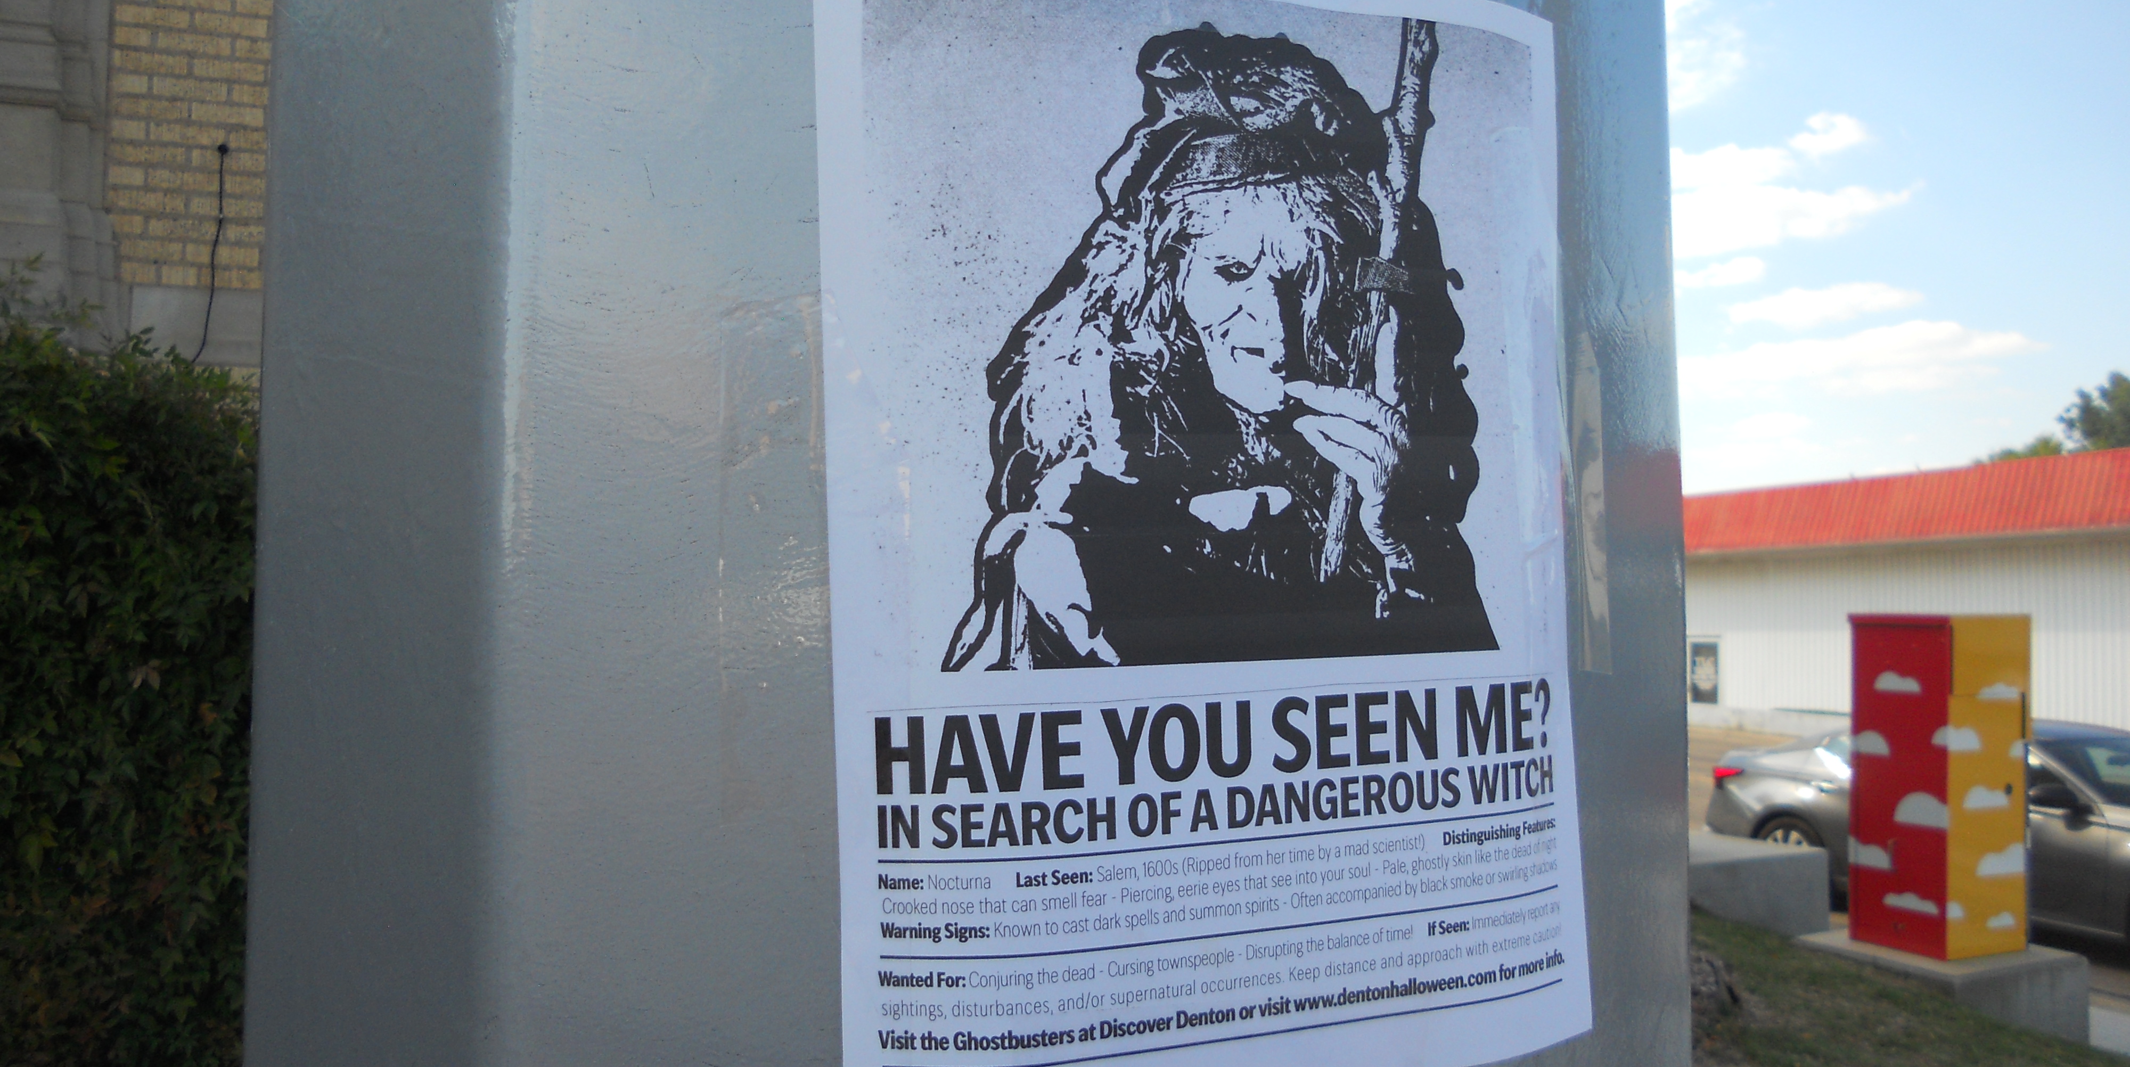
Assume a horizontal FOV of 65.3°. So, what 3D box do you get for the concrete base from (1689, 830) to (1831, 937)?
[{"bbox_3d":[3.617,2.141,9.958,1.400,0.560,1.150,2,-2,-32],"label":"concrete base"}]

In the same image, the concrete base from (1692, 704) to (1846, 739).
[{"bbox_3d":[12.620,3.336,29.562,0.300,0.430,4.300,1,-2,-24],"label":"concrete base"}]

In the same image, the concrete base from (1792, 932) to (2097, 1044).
[{"bbox_3d":[4.667,2.446,8.884,1.044,0.470,0.918,1,-2,-27],"label":"concrete base"}]

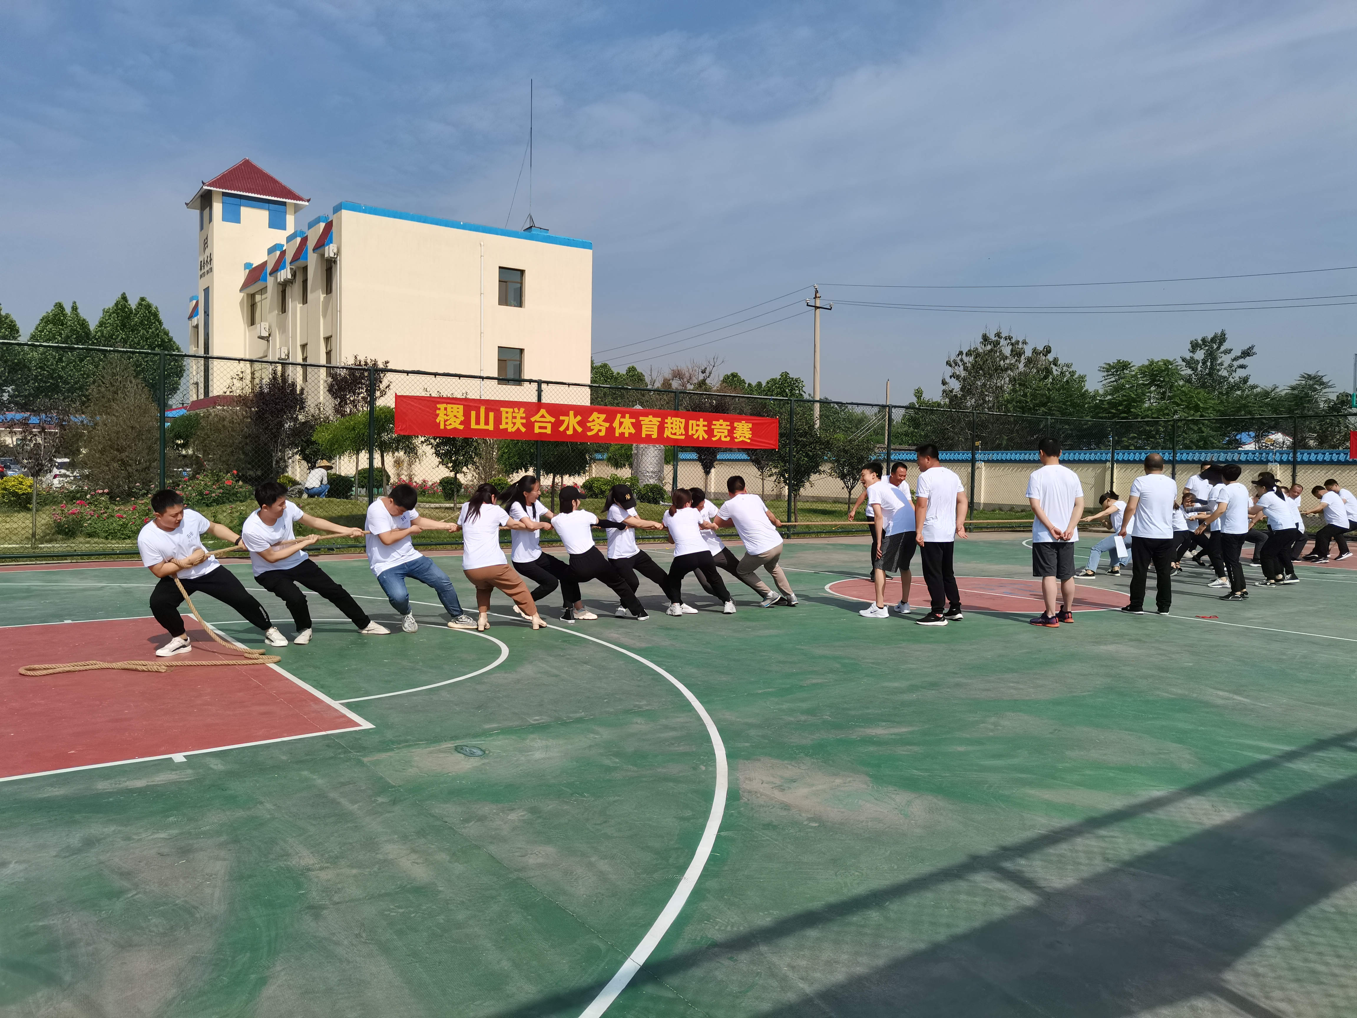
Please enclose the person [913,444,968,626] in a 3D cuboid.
[{"bbox_3d":[2.523,0.228,9.780,0.520,1.700,0.420,0,2,-15],"label":"person"}]

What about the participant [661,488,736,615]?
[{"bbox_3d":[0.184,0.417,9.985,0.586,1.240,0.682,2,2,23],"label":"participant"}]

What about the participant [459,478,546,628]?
[{"bbox_3d":[-1.533,0.418,8.893,0.512,1.271,0.659,2,2,28],"label":"participant"}]

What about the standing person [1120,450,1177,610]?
[{"bbox_3d":[4.927,0.249,10.680,0.560,1.660,0.360,1,2,0],"label":"standing person"}]

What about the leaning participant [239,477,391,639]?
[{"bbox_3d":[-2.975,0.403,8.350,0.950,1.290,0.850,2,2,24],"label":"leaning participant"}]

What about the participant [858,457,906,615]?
[{"bbox_3d":[2.085,0.287,10.200,0.600,1.510,0.500,2,2,35],"label":"participant"}]

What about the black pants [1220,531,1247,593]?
[{"bbox_3d":[6.616,0.580,12.150,0.330,0.800,0.310,-1,3,-41],"label":"black pants"}]

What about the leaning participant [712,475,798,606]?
[{"bbox_3d":[0.841,0.333,10.781,0.714,1.367,0.720,2,2,20],"label":"leaning participant"}]

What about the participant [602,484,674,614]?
[{"bbox_3d":[-0.345,0.384,9.900,0.840,1.270,0.640,2,2,25],"label":"participant"}]

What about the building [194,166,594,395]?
[{"bbox_3d":[-18.574,-10.304,56.259,12.980,18.300,31.820,-1,2,-36],"label":"building"}]

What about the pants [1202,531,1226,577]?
[{"bbox_3d":[7.060,0.542,13.400,0.370,0.720,0.340,2,2,27],"label":"pants"}]

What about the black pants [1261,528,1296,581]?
[{"bbox_3d":[8.066,0.620,13.700,0.420,0.680,0.420,-1,3,-42],"label":"black pants"}]

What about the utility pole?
[{"bbox_3d":[6.292,-5.159,46.000,1.500,10.010,0.380,-1,2,-36],"label":"utility pole"}]

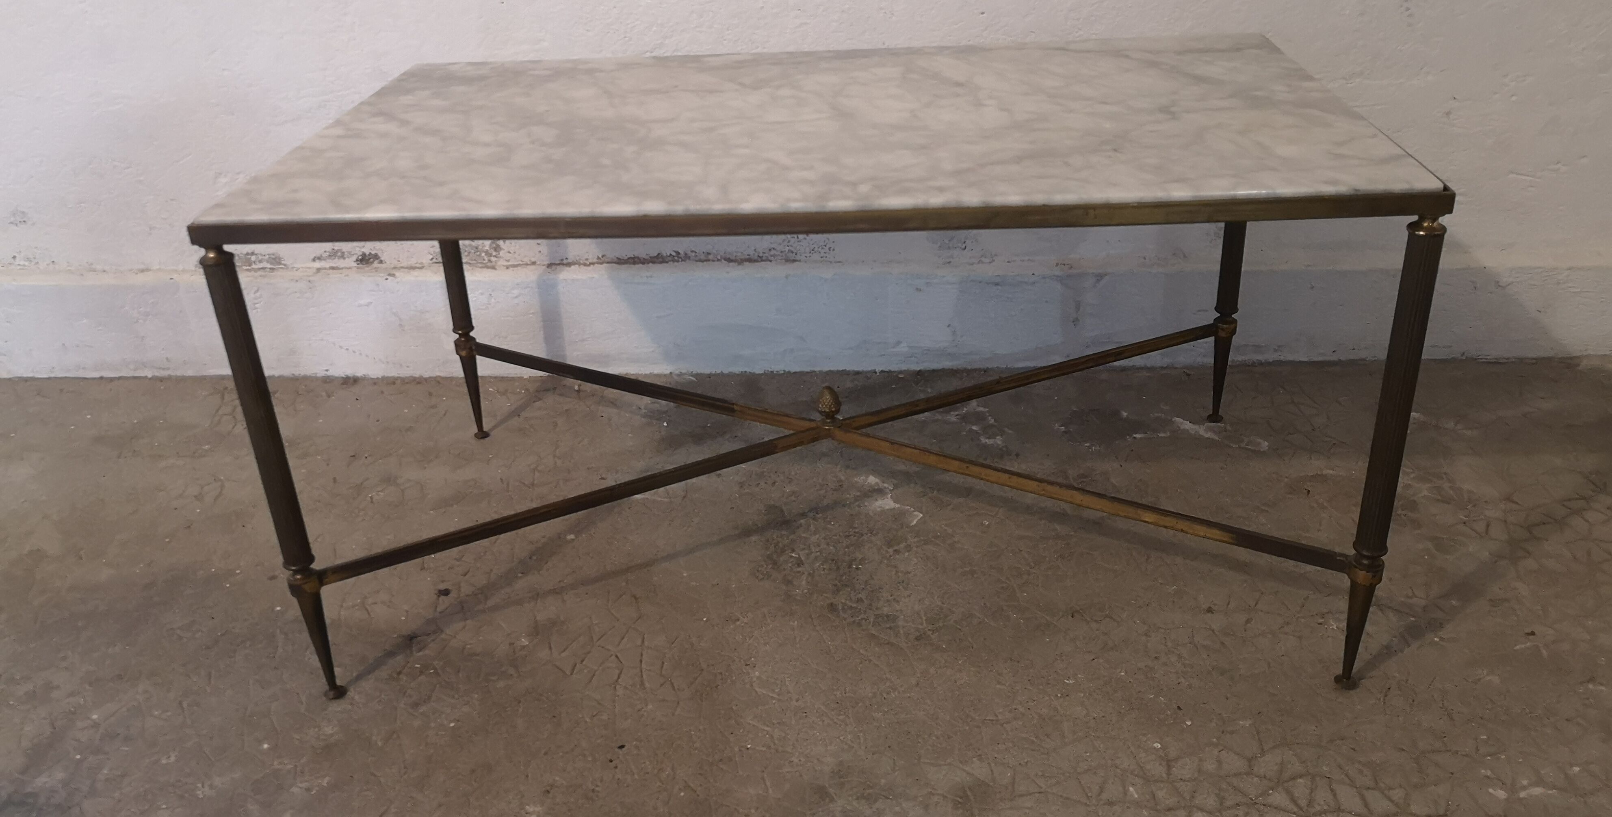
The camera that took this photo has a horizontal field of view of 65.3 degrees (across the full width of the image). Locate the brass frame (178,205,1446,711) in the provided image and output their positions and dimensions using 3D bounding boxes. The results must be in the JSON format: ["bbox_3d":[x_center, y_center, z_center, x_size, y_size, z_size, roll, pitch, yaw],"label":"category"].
[{"bbox_3d":[0.020,-0.055,1.193,0.871,0.429,0.484,-1,28,4],"label":"brass frame"}]

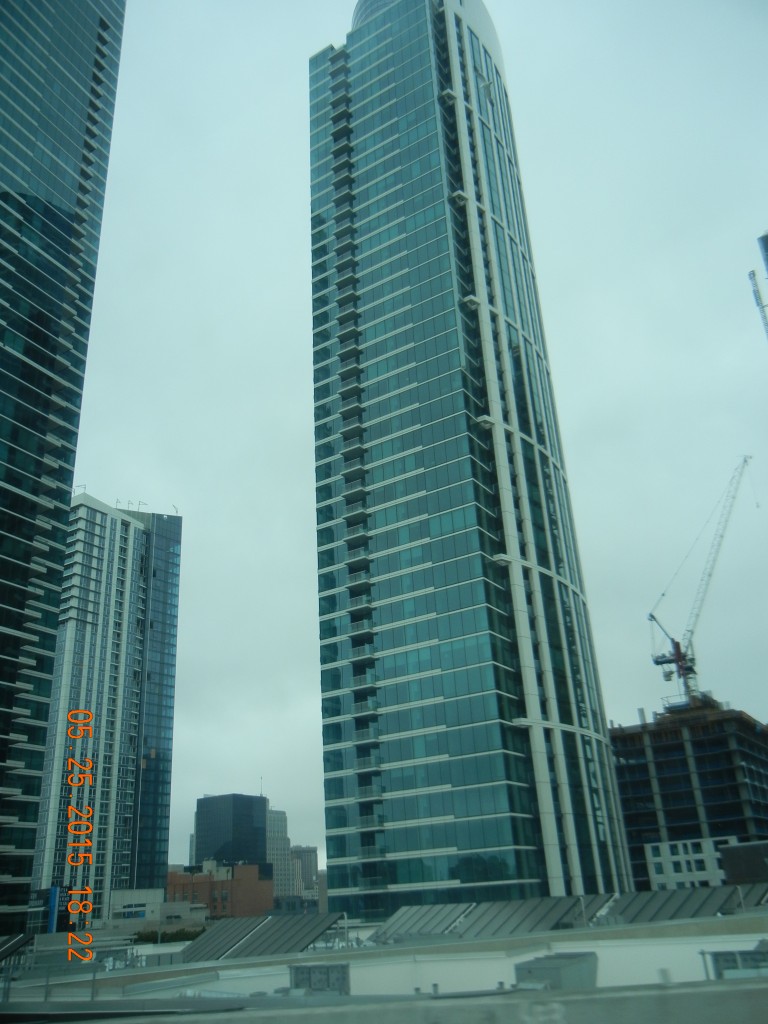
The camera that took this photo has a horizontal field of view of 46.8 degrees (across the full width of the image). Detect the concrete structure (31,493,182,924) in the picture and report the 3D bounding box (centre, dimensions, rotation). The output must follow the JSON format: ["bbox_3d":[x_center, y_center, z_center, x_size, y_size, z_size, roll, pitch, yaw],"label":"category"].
[{"bbox_3d":[-79.259,54.582,240.674,26.000,118.000,37.000,-17,-28,28],"label":"concrete structure"}]

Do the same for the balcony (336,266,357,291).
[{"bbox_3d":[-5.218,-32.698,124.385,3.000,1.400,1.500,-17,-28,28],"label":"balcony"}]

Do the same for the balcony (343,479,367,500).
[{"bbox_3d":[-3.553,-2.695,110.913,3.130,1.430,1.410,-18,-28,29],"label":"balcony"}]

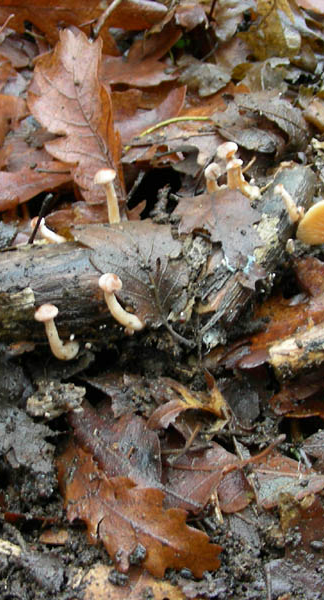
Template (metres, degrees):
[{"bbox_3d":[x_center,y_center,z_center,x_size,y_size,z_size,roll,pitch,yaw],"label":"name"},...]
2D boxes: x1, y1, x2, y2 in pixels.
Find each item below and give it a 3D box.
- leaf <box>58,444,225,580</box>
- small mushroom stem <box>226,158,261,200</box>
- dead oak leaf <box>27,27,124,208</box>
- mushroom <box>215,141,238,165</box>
[{"bbox_3d":[-0.009,0.075,0.323,0.065,0.011,0.034,29,50,28],"label":"leaf"},{"bbox_3d":[0.040,-0.060,0.435,0.017,0.021,0.012,0,32,0],"label":"small mushroom stem"},{"bbox_3d":[-0.048,-0.101,0.475,0.046,0.015,0.100,-11,60,-3],"label":"dead oak leaf"},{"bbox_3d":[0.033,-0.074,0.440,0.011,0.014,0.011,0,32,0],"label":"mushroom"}]

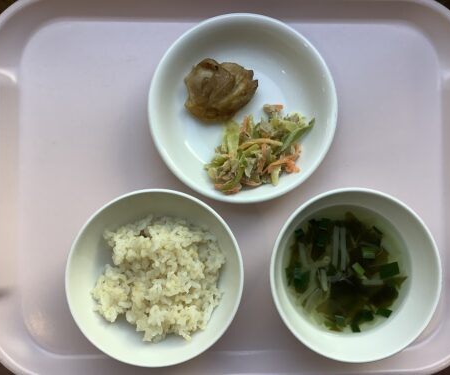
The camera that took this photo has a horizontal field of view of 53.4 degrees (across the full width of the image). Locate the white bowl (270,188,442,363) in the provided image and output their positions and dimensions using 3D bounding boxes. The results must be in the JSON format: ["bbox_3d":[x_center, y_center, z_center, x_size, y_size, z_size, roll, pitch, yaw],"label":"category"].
[{"bbox_3d":[0.092,0.063,0.344,0.122,0.058,0.122,0,88,-1],"label":"white bowl"}]

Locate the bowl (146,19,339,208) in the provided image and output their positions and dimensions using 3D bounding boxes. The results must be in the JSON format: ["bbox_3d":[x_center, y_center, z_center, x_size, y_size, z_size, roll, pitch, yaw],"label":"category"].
[{"bbox_3d":[0.014,-0.060,0.358,0.143,0.036,0.143,0,88,-1],"label":"bowl"}]

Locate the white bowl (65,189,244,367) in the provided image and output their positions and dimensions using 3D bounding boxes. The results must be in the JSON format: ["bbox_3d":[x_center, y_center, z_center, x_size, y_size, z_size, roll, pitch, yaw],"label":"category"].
[{"bbox_3d":[-0.050,0.065,0.344,0.126,0.056,0.126,0,88,-1],"label":"white bowl"}]

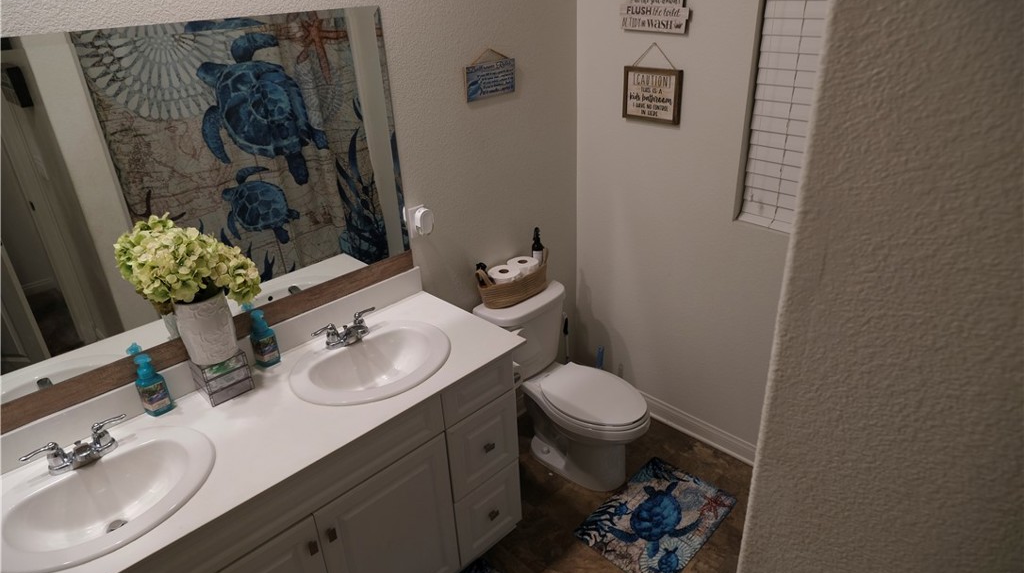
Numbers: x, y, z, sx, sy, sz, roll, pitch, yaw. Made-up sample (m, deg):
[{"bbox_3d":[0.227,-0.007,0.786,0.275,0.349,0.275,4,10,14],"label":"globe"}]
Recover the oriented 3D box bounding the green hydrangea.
[{"bbox_3d":[-0.872,-0.061,1.777,0.350,0.240,0.240,-26,34,-38],"label":"green hydrangea"}]

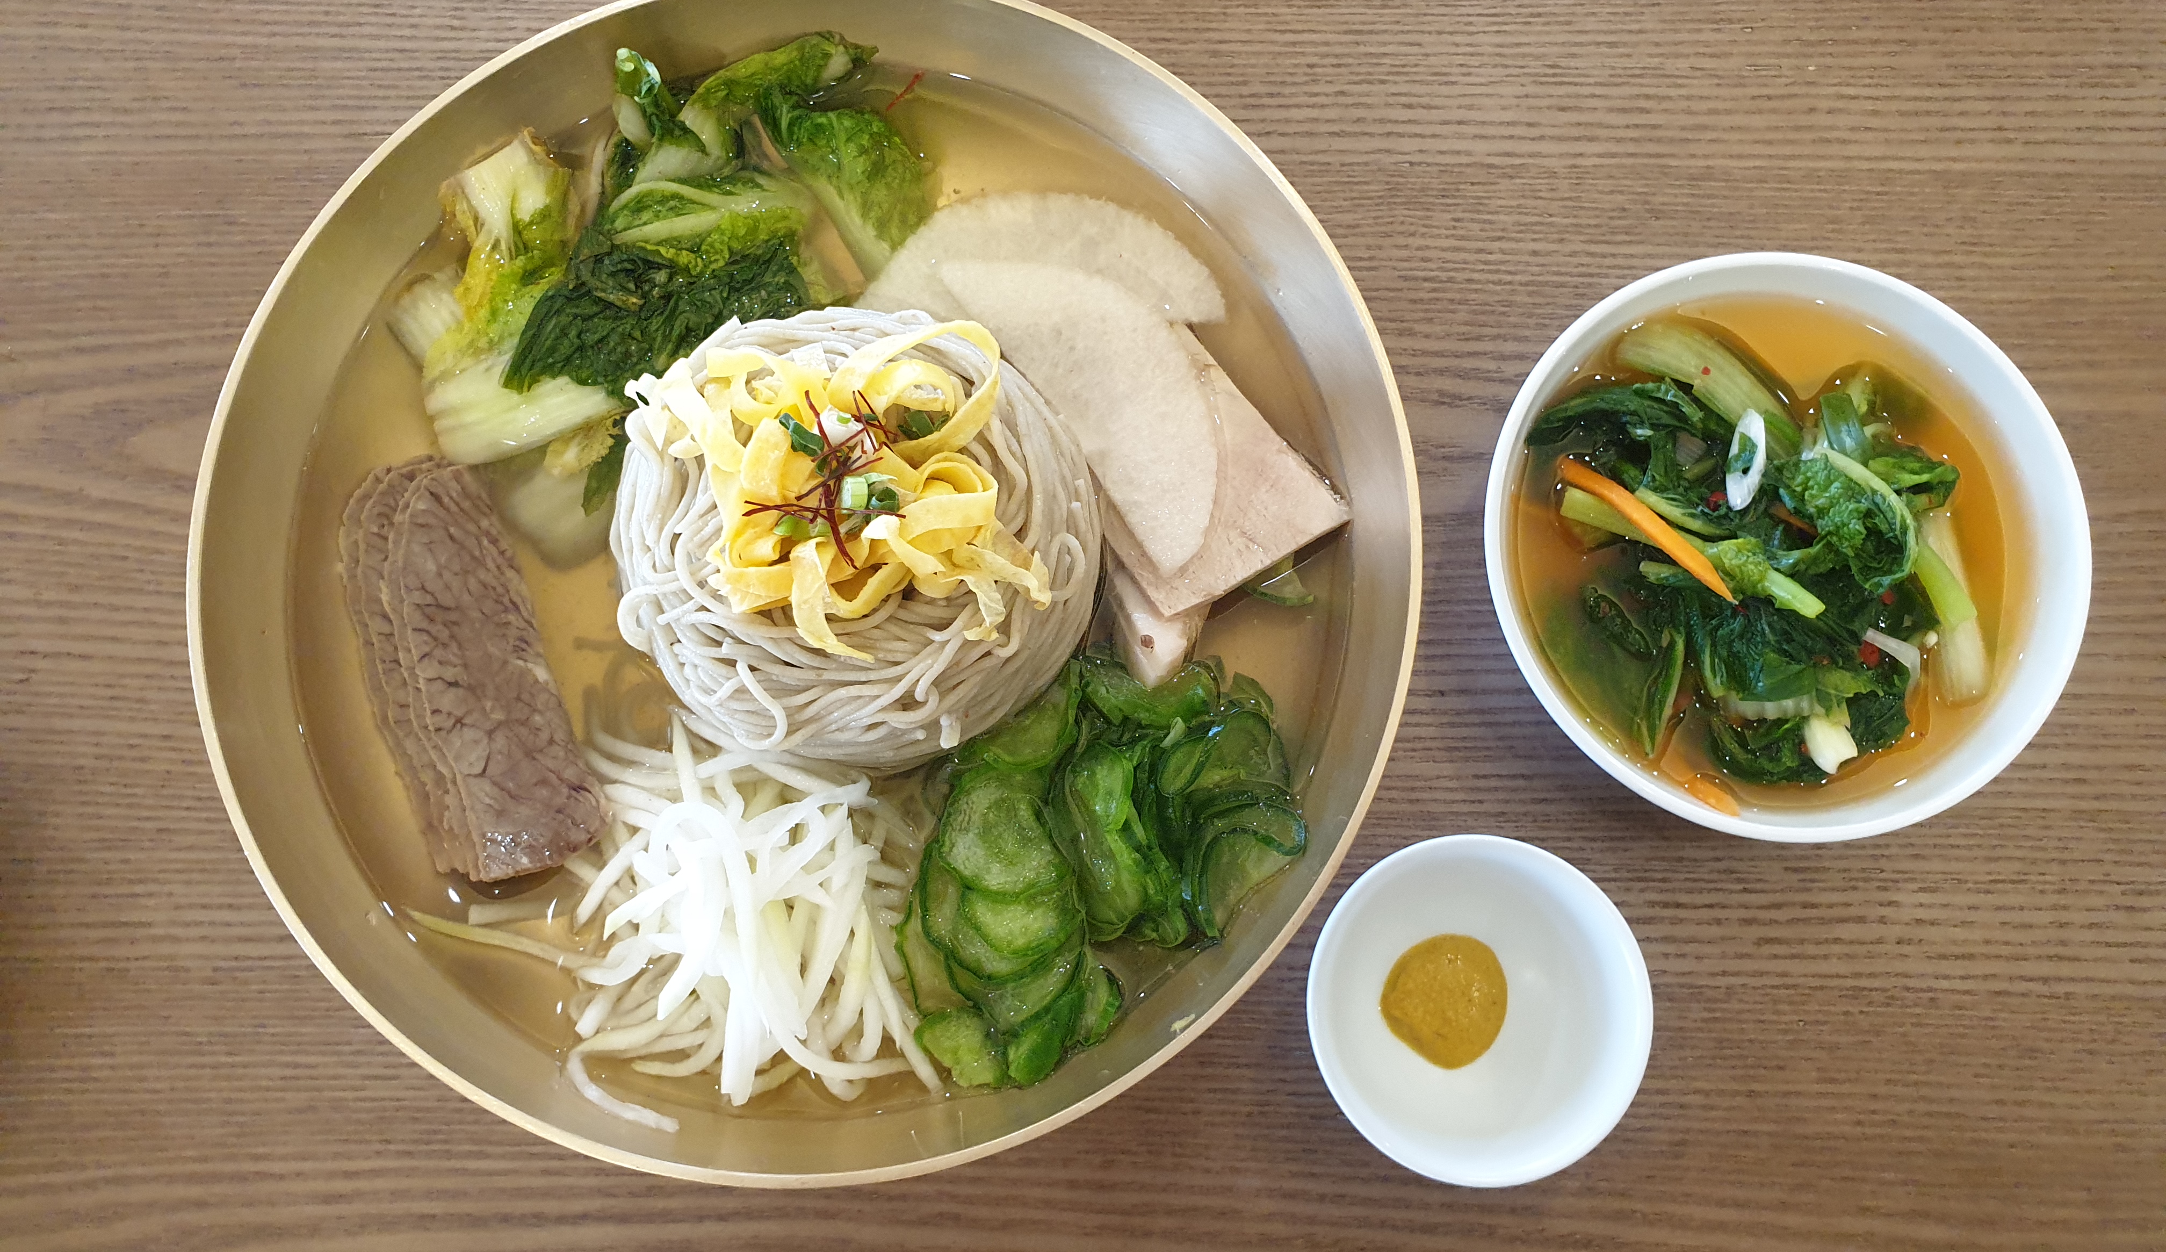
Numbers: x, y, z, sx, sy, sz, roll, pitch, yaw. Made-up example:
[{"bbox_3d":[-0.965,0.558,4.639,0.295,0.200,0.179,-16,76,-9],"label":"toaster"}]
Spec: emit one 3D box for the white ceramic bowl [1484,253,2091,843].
[{"bbox_3d":[0.145,-0.014,0.360,0.123,0.053,0.123,0,81,1],"label":"white ceramic bowl"}]

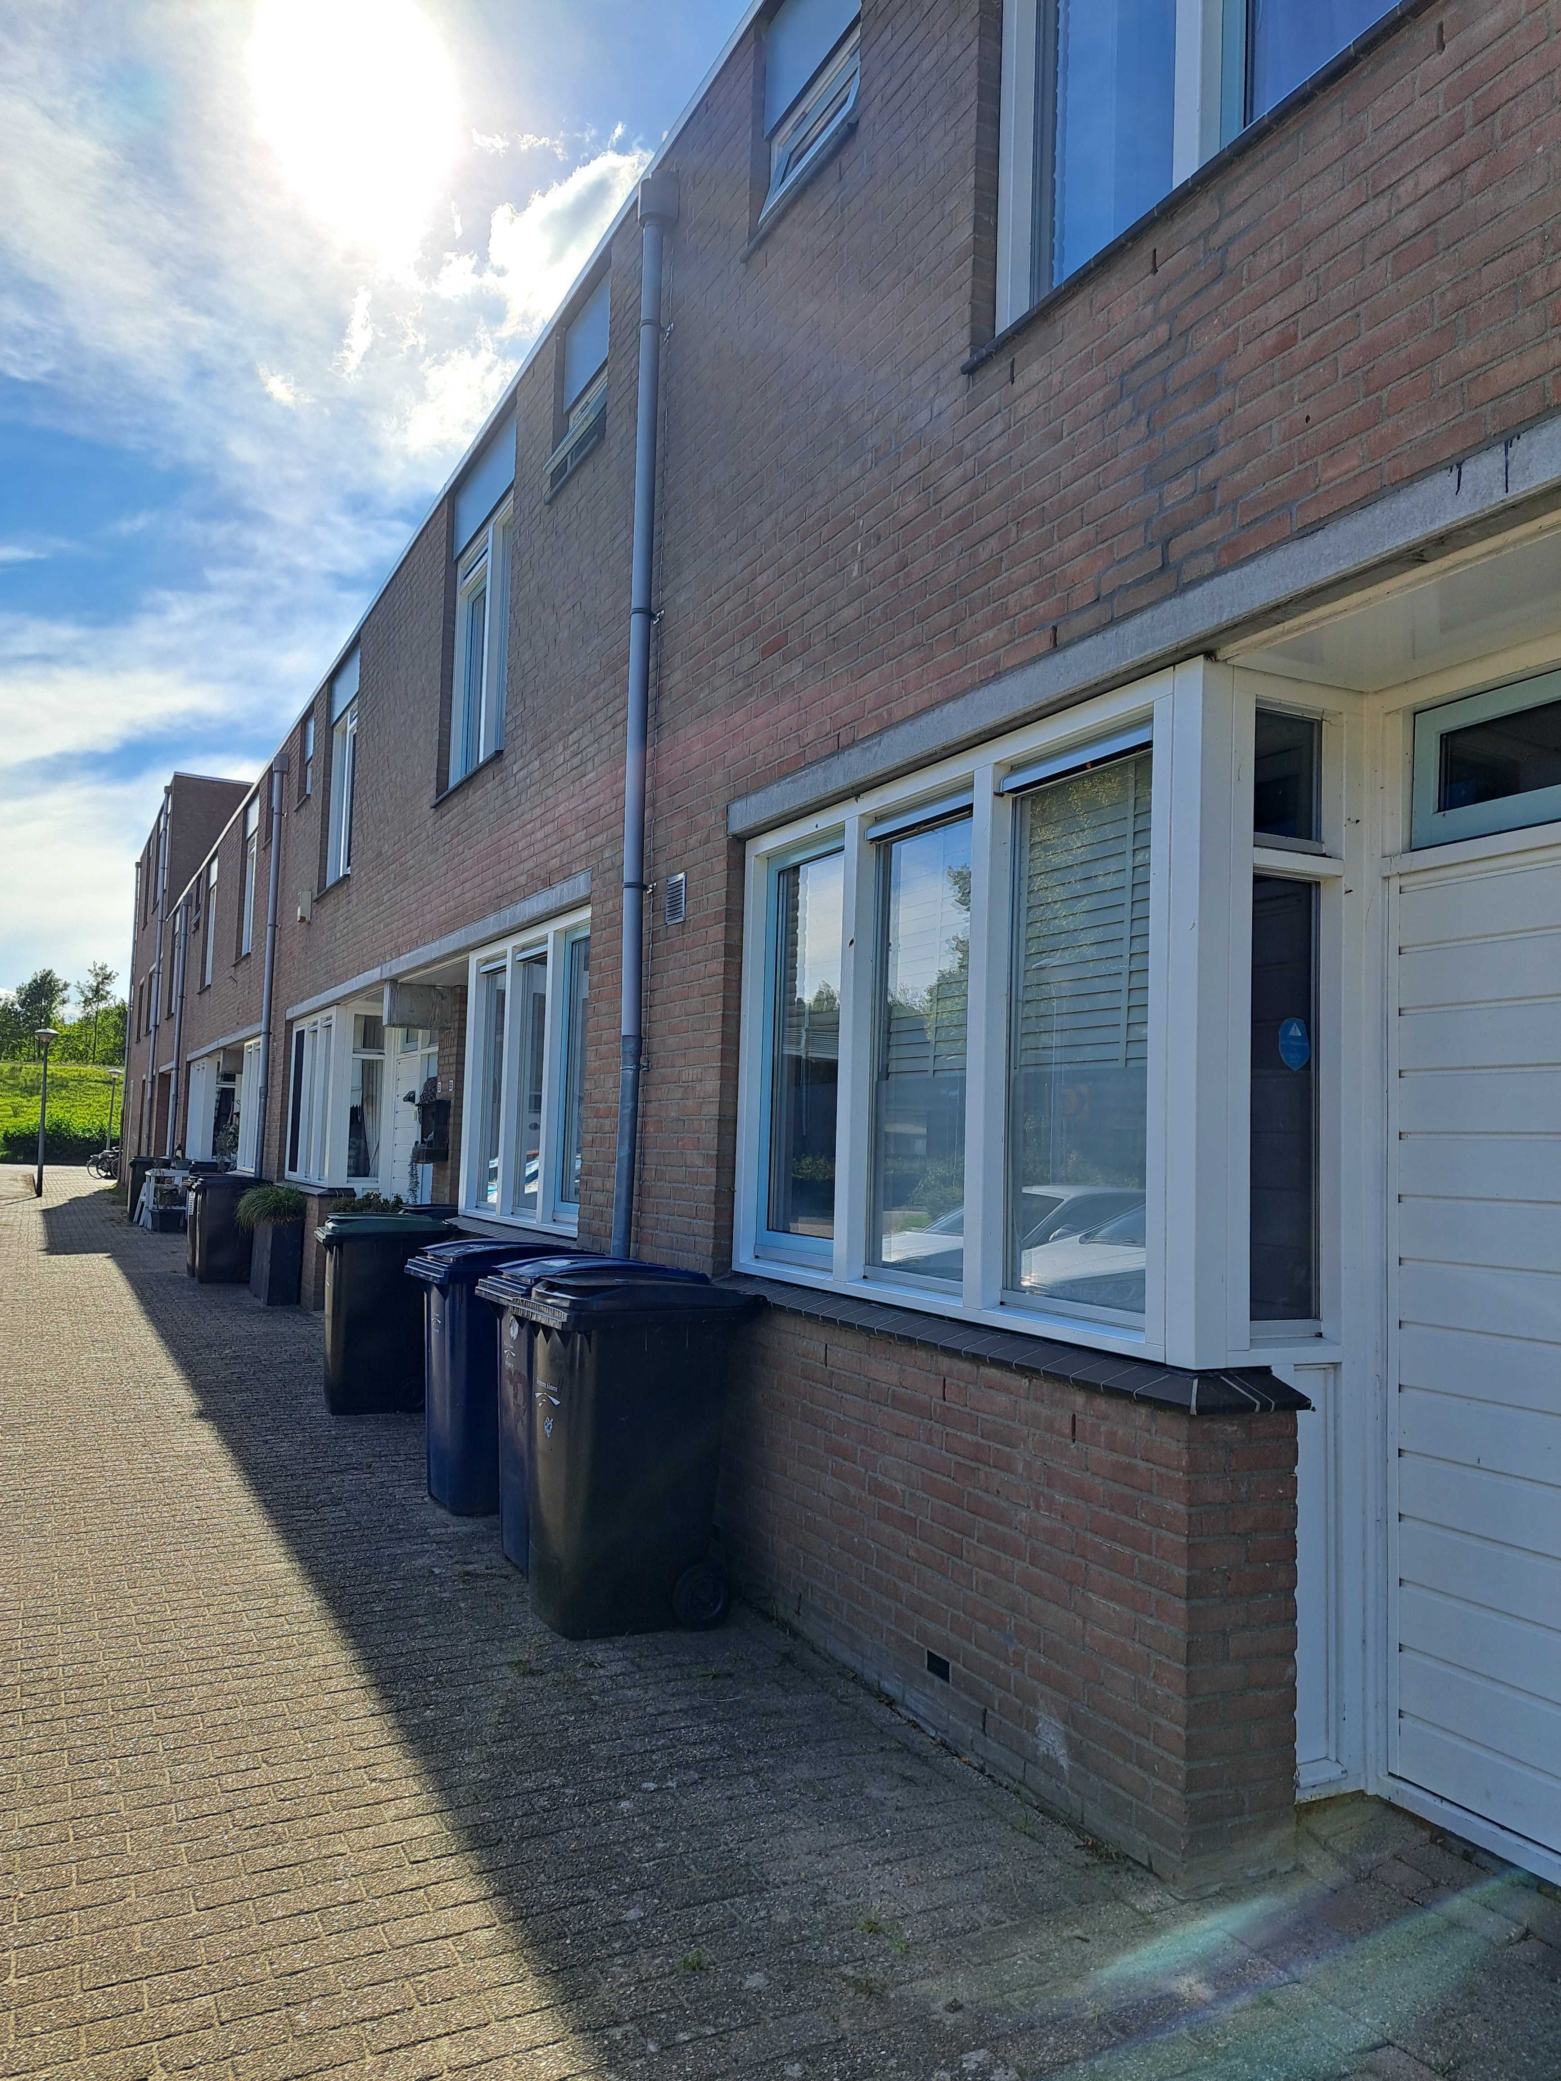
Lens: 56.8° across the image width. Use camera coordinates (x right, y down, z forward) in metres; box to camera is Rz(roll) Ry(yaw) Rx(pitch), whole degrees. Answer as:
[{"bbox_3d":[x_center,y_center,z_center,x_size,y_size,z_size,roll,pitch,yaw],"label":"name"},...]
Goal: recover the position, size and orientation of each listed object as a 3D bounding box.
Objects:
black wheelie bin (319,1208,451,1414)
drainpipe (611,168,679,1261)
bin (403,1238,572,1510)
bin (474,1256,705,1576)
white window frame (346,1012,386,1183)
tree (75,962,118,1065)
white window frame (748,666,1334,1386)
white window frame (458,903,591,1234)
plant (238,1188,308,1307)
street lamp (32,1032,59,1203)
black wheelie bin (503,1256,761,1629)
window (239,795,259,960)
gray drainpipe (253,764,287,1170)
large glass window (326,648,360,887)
[{"bbox_3d":[-2.242,1.489,8.076,0.690,1.070,0.580,3,-4,-27],"label":"black wheelie bin"},{"bbox_3d":[-0.619,-0.895,5.998,0.190,5.635,0.200,4,-5,-27],"label":"drainpipe"},{"bbox_3d":[-1.121,1.375,5.970,0.730,1.075,0.575,4,-5,-27],"label":"bin"},{"bbox_3d":[-0.702,1.316,5.144,0.700,1.080,0.580,3,-4,-27],"label":"bin"},{"bbox_3d":[-3.593,0.493,12.484,0.319,1.504,0.124,3,-4,-27],"label":"white window frame"},{"bbox_3d":[-37.001,-1.450,78.000,2.373,5.625,2.373,4,-5,-27],"label":"tree"},{"bbox_3d":[0.591,0.004,4.266,0.484,1.553,2.276,3,-4,-27],"label":"white window frame"},{"bbox_3d":[-1.331,0.200,7.732,0.110,1.575,2.350,4,-5,-27],"label":"white window frame"},{"bbox_3d":[-4.672,1.828,13.223,0.510,1.070,1.250,4,-5,-27],"label":"plant"},{"bbox_3d":[-15.455,1.519,30.276,0.500,3.650,0.500,4,-5,-27],"label":"street lamp"},{"bbox_3d":[-0.494,1.295,4.675,0.720,1.075,0.575,4,-5,-27],"label":"black wheelie bin"},{"bbox_3d":[-6.767,-2.125,18.683,0.110,2.050,1.530,4,-5,-27],"label":"window"},{"bbox_3d":[-5.369,-0.308,15.095,0.134,5.480,0.165,3,-4,-27],"label":"gray drainpipe"},{"bbox_3d":[-3.872,-2.471,13.054,0.110,2.050,1.530,4,-5,-27],"label":"large glass window"}]

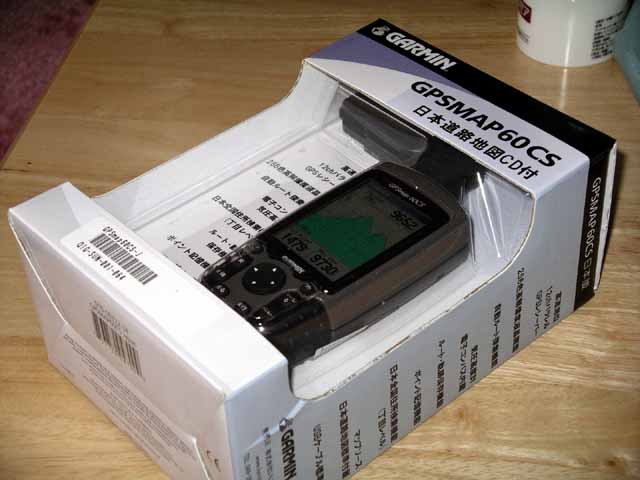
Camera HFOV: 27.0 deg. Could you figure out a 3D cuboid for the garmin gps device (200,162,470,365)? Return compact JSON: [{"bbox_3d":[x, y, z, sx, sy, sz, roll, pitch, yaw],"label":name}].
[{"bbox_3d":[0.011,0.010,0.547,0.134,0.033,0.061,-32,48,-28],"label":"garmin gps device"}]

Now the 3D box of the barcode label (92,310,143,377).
[{"bbox_3d":[-0.078,0.040,0.506,0.002,0.015,0.029,-32,48,-28],"label":"barcode label"}]

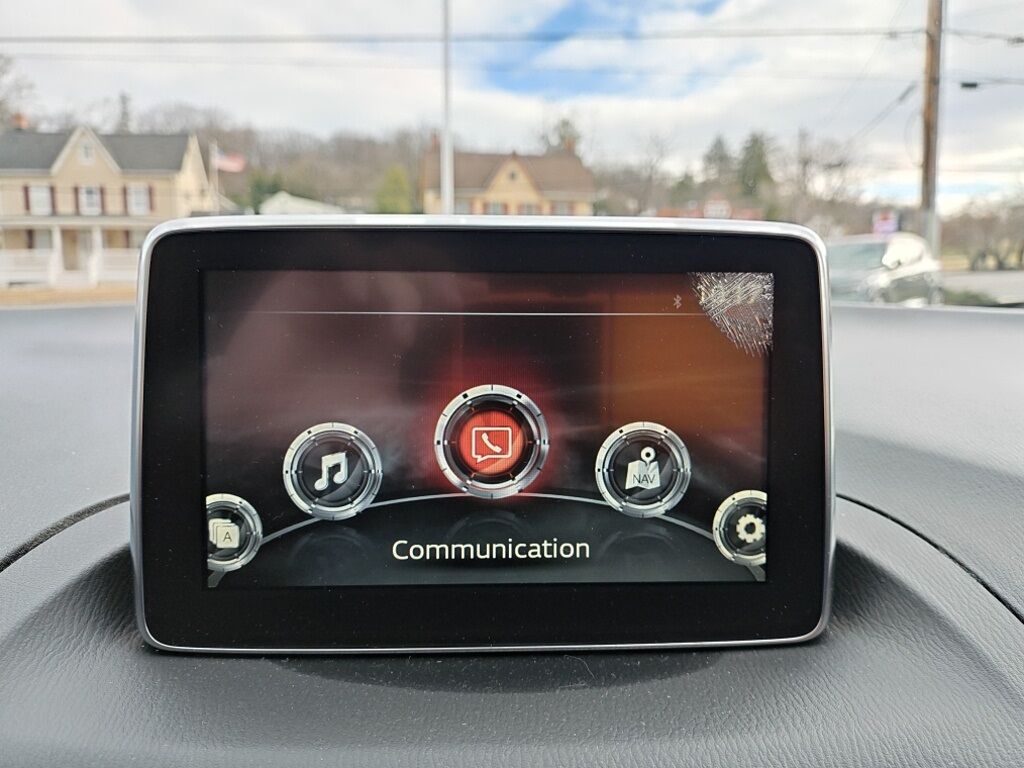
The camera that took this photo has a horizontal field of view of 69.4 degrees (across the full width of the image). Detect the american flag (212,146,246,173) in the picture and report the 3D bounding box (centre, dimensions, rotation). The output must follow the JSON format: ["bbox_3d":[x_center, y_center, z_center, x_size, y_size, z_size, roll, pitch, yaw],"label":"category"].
[{"bbox_3d":[-14.400,-11.500,38.000,1.600,1.100,0.250,-2,8,-12],"label":"american flag"}]

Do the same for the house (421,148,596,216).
[{"bbox_3d":[-0.650,-12.600,55.400,12.000,9.200,9.000,-1,8,-7],"label":"house"}]

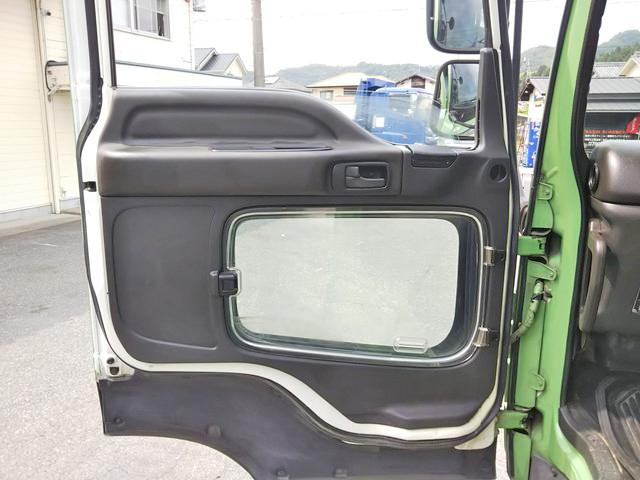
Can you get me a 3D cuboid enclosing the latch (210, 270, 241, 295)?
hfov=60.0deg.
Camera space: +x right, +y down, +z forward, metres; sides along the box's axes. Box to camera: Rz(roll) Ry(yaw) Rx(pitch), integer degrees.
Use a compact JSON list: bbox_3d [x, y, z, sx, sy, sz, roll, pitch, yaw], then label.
[{"bbox_3d":[-0.219,0.101,1.287,0.070,0.063,0.033,0,12,0],"label":"latch"}]

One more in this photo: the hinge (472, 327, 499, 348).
[{"bbox_3d":[0.395,0.230,1.323,0.062,0.051,0.022,0,12,0],"label":"hinge"}]

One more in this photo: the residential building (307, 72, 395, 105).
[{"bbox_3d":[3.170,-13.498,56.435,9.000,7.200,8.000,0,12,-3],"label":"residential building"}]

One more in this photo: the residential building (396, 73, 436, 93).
[{"bbox_3d":[10.294,-14.266,60.354,5.500,7.200,7.000,-1,12,-5],"label":"residential building"}]

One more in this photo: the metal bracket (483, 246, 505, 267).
[{"bbox_3d":[0.401,0.038,1.283,0.051,0.048,0.022,0,12,0],"label":"metal bracket"}]

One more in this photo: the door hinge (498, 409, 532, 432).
[{"bbox_3d":[0.492,0.459,1.411,0.086,0.067,0.050,0,12,0],"label":"door hinge"}]

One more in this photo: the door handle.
[{"bbox_3d":[0.101,-0.142,1.237,0.094,0.053,0.032,0,12,0],"label":"door handle"}]

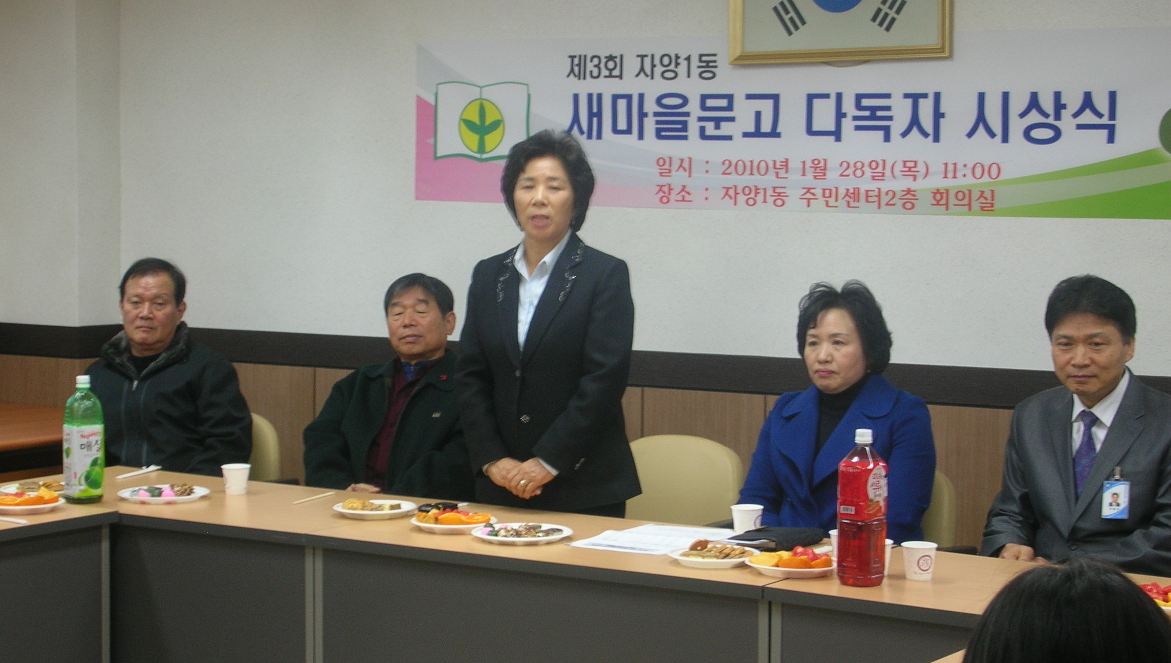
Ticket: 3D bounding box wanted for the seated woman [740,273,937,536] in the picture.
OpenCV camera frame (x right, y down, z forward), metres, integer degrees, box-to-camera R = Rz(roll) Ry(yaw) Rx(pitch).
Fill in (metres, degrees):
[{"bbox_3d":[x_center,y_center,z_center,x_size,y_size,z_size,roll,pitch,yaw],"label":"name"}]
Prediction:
[{"bbox_3d":[0.484,0.530,5.580,0.500,1.270,0.760,3,5,35],"label":"seated woman"}]

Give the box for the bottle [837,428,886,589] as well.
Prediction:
[{"bbox_3d":[0.545,0.344,4.911,0.083,0.300,0.083,0,4,0],"label":"bottle"}]

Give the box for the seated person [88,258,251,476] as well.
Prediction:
[{"bbox_3d":[-1.256,0.443,6.619,0.530,1.262,0.780,3,5,27],"label":"seated person"}]

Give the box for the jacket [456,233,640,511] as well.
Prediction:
[{"bbox_3d":[-0.086,0.095,5.970,0.460,0.655,0.280,3,5,30],"label":"jacket"}]

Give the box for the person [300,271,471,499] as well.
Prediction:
[{"bbox_3d":[-0.546,0.489,6.172,0.540,1.249,0.800,3,5,29],"label":"person"}]

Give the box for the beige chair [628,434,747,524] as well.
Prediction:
[{"bbox_3d":[0.099,0.695,6.215,0.560,0.841,0.600,3,5,30],"label":"beige chair"}]

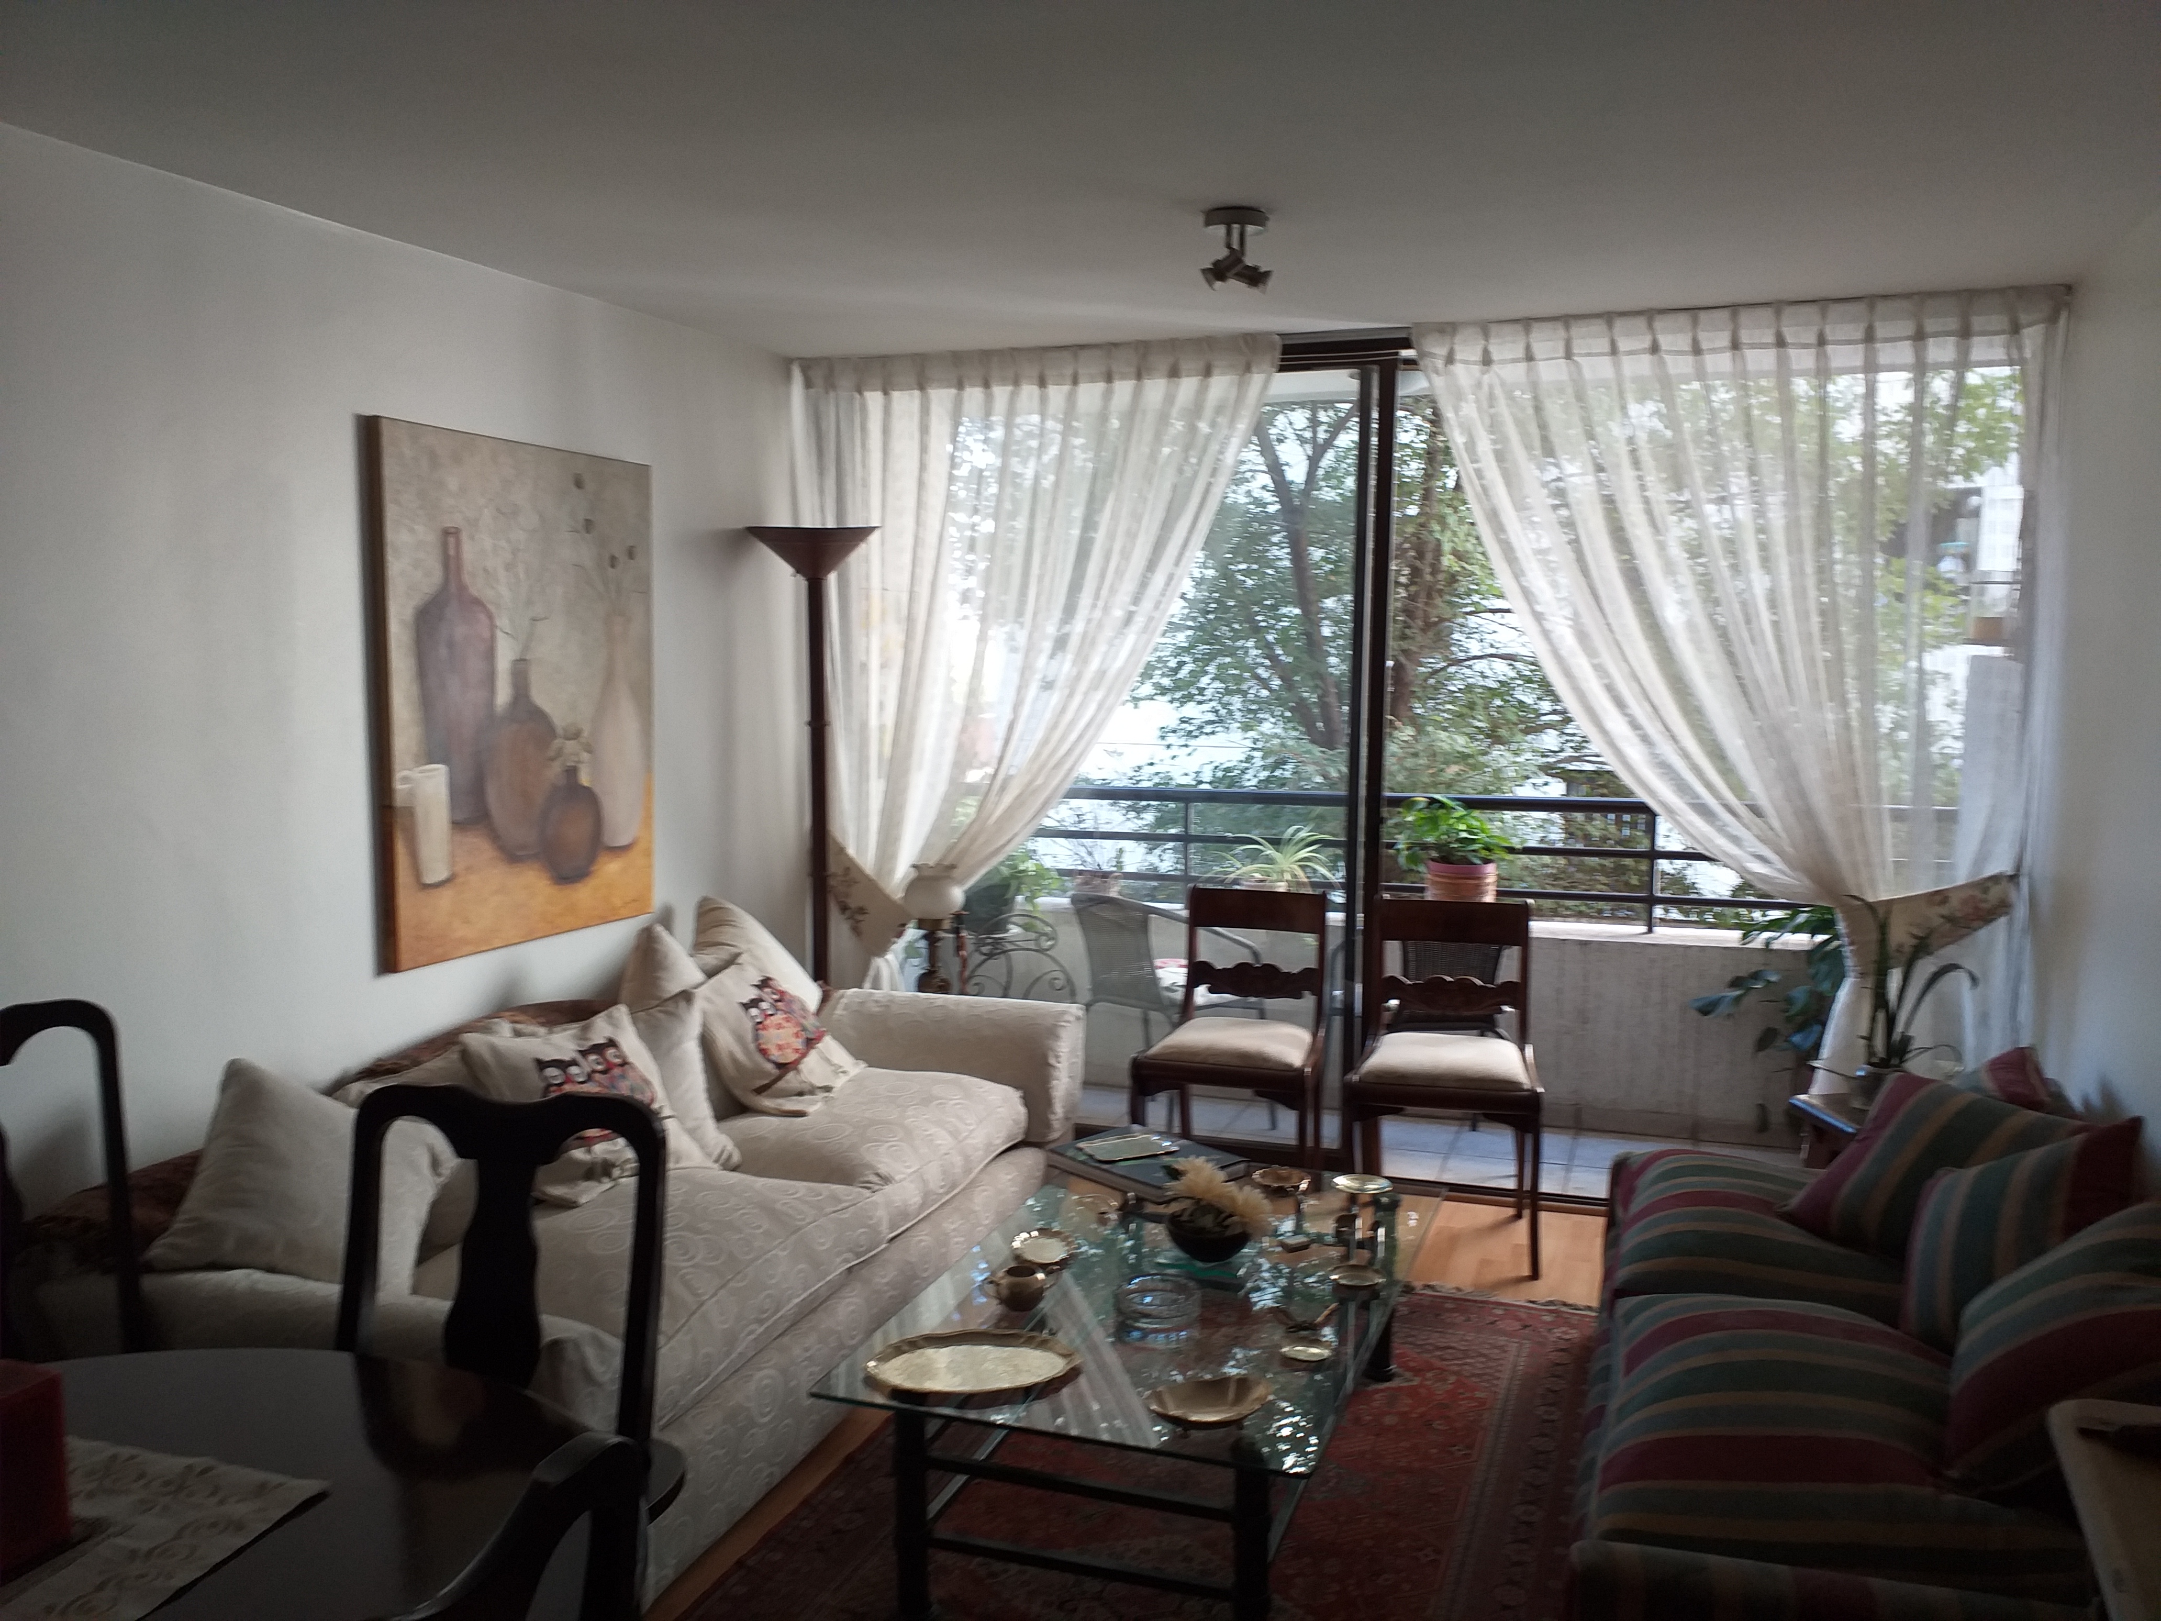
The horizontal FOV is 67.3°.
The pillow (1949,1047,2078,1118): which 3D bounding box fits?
[{"bbox_3d":[1.758,0.661,3.170,0.140,0.380,0.410,20,-9,-8],"label":"pillow"}]

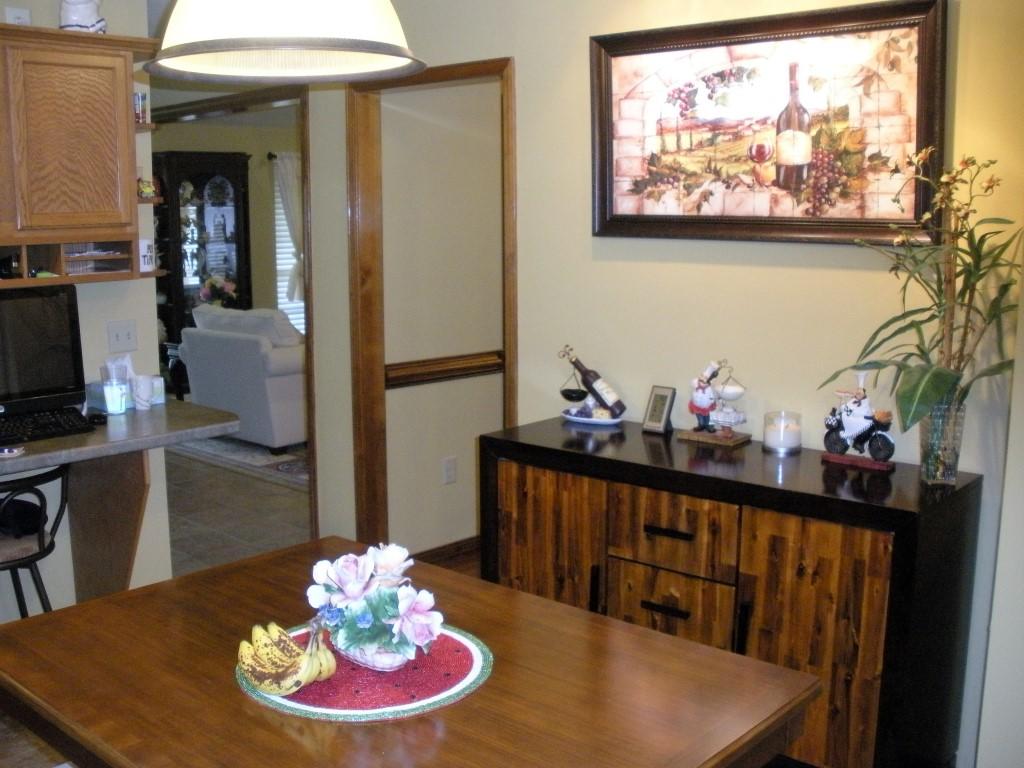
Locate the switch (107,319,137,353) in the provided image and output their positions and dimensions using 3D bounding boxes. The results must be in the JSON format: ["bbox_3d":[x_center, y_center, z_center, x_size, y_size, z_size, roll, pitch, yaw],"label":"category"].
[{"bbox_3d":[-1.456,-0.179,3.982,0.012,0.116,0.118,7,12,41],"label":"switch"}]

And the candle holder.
[{"bbox_3d":[0.759,0.136,2.991,0.105,0.110,0.105,0,9,0],"label":"candle holder"}]

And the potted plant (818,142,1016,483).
[{"bbox_3d":[0.997,-0.148,2.598,0.420,0.800,0.340,7,12,41],"label":"potted plant"}]

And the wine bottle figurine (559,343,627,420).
[{"bbox_3d":[0.262,-0.007,3.486,0.230,0.245,0.140,7,12,41],"label":"wine bottle figurine"}]

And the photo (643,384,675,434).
[{"bbox_3d":[0.456,0.078,3.286,0.076,0.137,0.070,7,12,41],"label":"photo"}]

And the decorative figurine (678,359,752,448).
[{"bbox_3d":[0.603,0.046,3.157,0.187,0.240,0.120,7,12,41],"label":"decorative figurine"}]

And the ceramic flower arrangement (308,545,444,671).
[{"bbox_3d":[-0.238,0.384,1.844,0.240,0.185,0.185,7,12,41],"label":"ceramic flower arrangement"}]

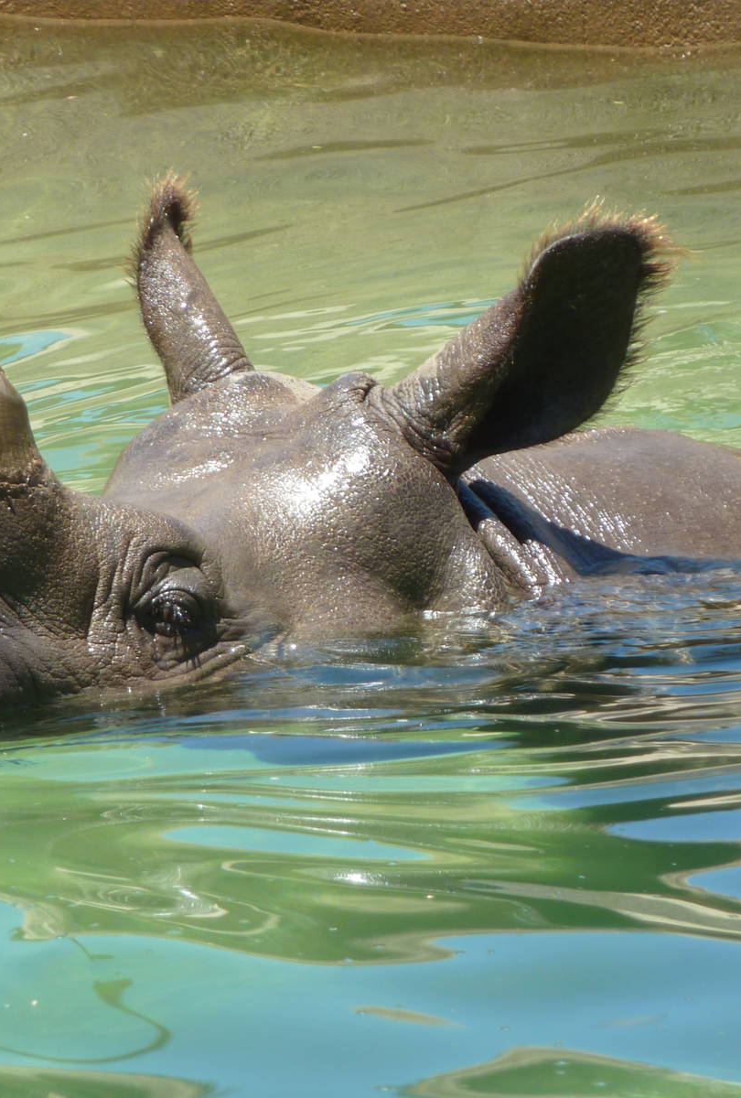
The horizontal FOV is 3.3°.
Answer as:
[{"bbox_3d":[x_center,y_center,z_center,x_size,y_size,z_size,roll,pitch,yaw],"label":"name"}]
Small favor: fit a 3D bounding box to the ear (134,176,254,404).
[{"bbox_3d":[-0.141,-0.207,10.100,0.080,0.185,0.090,-18,-24,17],"label":"ear"}]

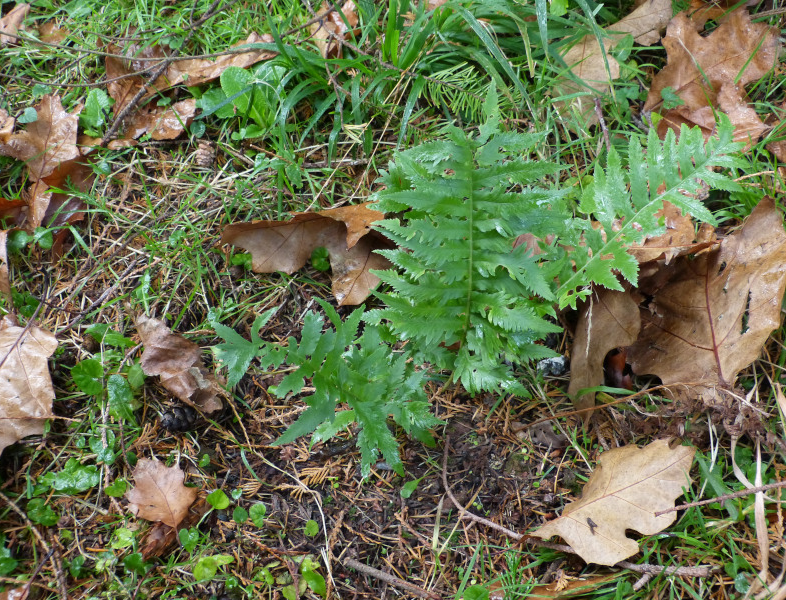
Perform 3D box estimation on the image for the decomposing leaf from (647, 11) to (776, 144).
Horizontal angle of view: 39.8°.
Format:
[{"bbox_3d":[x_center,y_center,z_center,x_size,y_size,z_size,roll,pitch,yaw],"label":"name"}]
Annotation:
[{"bbox_3d":[0.346,-0.243,1.175,0.122,0.035,0.195,14,58,9],"label":"decomposing leaf"}]

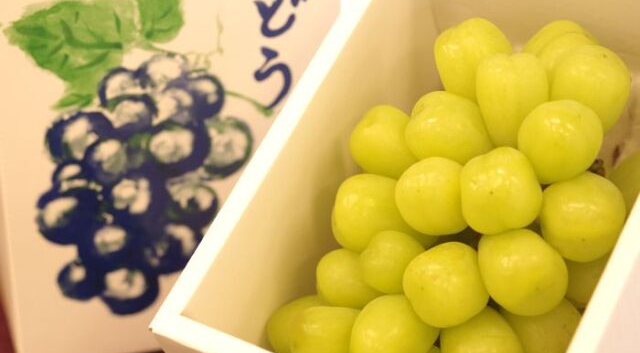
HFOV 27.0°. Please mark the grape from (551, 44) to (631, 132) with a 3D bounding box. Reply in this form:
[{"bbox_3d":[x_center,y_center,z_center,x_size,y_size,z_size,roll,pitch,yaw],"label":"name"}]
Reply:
[{"bbox_3d":[0.096,-0.031,0.470,0.028,0.030,0.030,0,32,0],"label":"grape"}]

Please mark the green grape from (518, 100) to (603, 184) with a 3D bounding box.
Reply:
[{"bbox_3d":[0.084,-0.012,0.463,0.029,0.029,0.030,-2,25,0],"label":"green grape"}]

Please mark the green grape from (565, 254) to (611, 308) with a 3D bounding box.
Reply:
[{"bbox_3d":[0.096,0.034,0.474,0.027,0.028,0.028,0,32,0],"label":"green grape"}]

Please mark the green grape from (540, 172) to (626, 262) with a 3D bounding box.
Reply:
[{"bbox_3d":[0.089,0.014,0.448,0.029,0.030,0.029,0,32,0],"label":"green grape"}]

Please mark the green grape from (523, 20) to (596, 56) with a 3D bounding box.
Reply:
[{"bbox_3d":[0.094,-0.046,0.508,0.028,0.028,0.029,0,32,0],"label":"green grape"}]

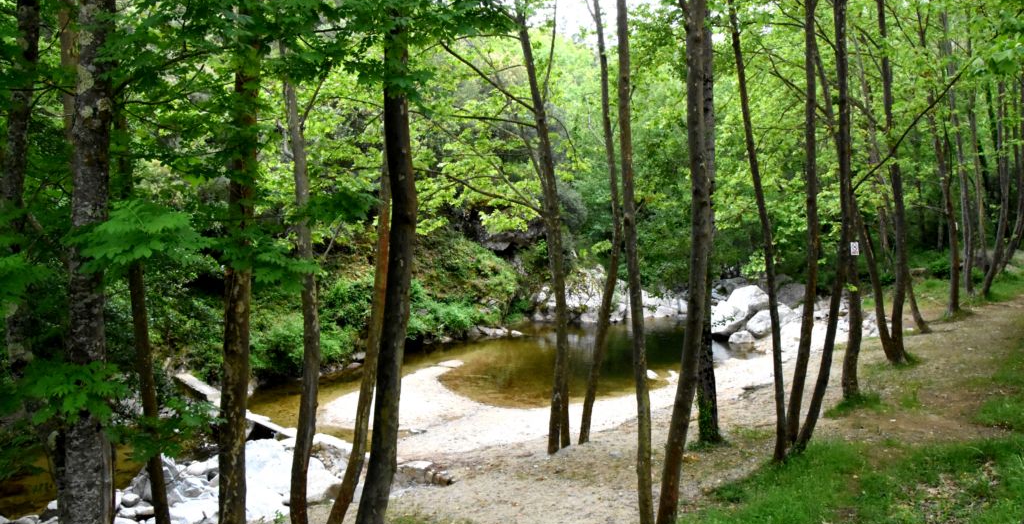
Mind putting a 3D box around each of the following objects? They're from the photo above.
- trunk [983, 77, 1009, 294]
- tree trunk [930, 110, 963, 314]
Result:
[{"bbox_3d":[15.745,-2.328,25.000,0.804,6.969,0.500,0,1,0],"label":"trunk"},{"bbox_3d":[11.886,-1.381,21.000,0.832,5.580,0.500,0,1,0],"label":"tree trunk"}]

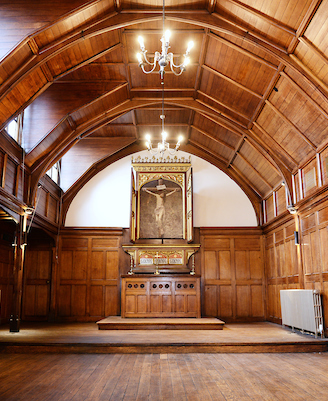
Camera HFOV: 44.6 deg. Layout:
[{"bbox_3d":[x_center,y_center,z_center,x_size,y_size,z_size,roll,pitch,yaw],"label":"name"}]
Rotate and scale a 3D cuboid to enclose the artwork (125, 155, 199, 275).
[{"bbox_3d":[-0.066,0.418,11.097,2.050,3.289,0.590,0,-13,-1],"label":"artwork"}]

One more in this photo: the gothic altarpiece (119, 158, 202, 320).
[{"bbox_3d":[-0.062,0.930,10.931,2.112,4.360,0.678,0,-13,-1],"label":"gothic altarpiece"}]

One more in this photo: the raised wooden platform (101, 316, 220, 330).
[{"bbox_3d":[-0.072,2.942,9.641,2.746,0.148,2.306,0,-13,-1],"label":"raised wooden platform"}]

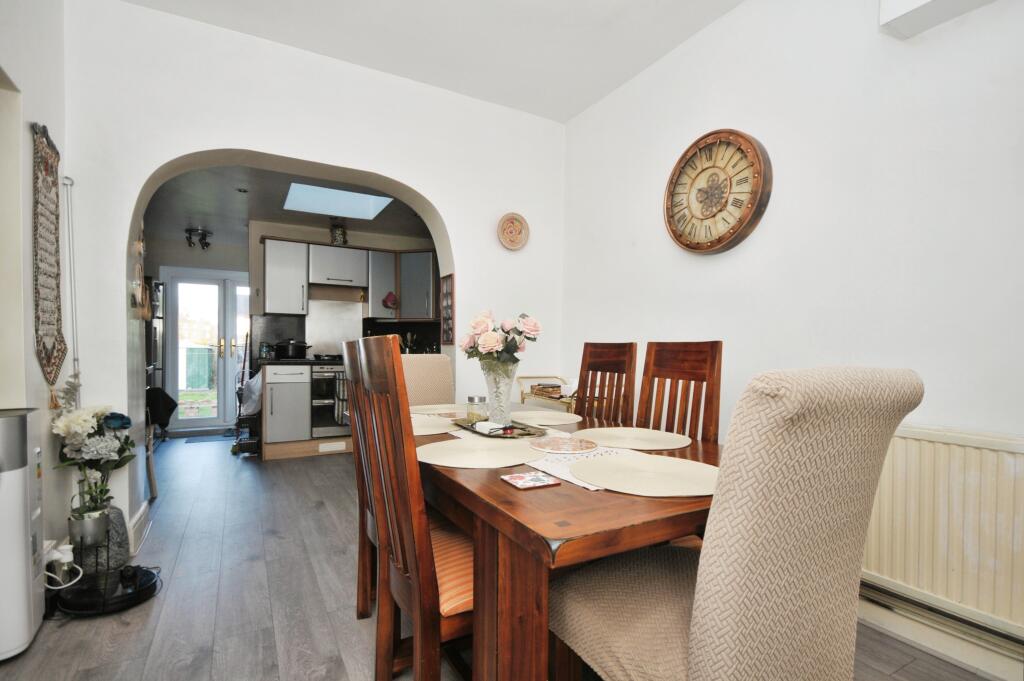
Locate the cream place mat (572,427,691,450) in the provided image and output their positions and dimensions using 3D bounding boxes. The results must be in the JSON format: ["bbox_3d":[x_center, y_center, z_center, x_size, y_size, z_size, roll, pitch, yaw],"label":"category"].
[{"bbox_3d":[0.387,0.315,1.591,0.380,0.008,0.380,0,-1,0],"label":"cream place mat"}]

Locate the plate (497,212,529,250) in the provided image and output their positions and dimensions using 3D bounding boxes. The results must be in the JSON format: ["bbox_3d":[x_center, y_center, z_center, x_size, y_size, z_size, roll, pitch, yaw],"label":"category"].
[{"bbox_3d":[0.018,-0.802,3.532,0.270,0.275,0.030,1,-1,-29],"label":"plate"}]

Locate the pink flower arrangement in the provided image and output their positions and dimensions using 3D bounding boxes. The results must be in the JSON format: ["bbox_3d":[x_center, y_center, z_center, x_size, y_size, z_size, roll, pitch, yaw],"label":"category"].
[{"bbox_3d":[-0.043,-0.007,1.820,0.300,0.200,0.260,0,-1,0],"label":"pink flower arrangement"}]

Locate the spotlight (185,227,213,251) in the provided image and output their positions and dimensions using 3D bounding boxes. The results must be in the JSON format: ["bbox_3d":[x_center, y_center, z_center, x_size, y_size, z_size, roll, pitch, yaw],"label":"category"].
[{"bbox_3d":[-3.518,-1.127,5.432,0.310,0.210,0.260,0,-1,-29],"label":"spotlight"}]

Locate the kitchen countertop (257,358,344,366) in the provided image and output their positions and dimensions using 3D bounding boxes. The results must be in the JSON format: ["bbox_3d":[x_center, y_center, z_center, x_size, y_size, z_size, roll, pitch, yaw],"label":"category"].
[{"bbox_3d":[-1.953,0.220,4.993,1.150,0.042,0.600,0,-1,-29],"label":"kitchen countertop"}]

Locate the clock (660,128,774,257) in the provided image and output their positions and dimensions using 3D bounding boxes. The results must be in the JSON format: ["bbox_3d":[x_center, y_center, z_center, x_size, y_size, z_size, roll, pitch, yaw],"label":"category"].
[{"bbox_3d":[1.011,-0.743,2.441,0.072,0.595,0.595,0,-1,-29],"label":"clock"}]

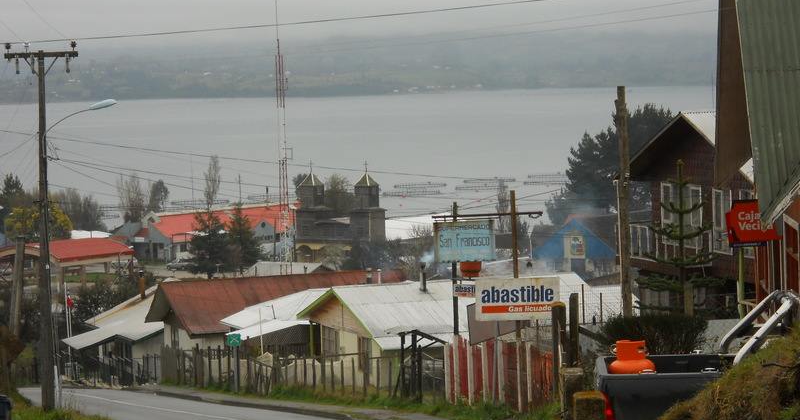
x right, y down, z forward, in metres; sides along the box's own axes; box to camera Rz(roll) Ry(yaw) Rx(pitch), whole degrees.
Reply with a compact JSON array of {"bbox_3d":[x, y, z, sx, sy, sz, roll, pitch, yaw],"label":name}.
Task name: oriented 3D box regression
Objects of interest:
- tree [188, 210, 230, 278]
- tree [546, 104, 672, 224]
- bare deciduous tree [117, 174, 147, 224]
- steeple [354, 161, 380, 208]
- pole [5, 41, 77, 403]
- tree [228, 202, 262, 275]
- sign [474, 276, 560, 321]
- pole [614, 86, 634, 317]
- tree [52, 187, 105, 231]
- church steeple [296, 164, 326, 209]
[{"bbox_3d":[-26.175,4.740,362.000,5.800,9.300,5.600,-1,3,0],"label":"tree"},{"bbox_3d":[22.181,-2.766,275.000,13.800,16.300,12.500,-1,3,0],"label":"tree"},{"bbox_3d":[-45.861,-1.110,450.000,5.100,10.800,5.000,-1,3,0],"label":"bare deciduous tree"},{"bbox_3d":[-4.836,-3.645,392.000,2.850,6.700,2.850,1,4,34],"label":"steeple"},{"bbox_3d":[-9.553,0.445,71.000,2.000,9.950,0.400,-1,3,0],"label":"pole"},{"bbox_3d":[-22.119,4.003,370.000,5.500,10.000,5.400,-1,3,0],"label":"tree"},{"bbox_3d":[2.765,2.094,62.000,2.000,1.030,0.080,-1,3,0],"label":"sign"},{"bbox_3d":[5.380,0.155,63.000,0.280,6.200,0.280,-1,3,0],"label":"pole"},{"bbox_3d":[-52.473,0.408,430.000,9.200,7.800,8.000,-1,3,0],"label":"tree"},{"bbox_3d":[-13.520,-3.701,398.000,2.850,6.700,2.850,1,4,34],"label":"church steeple"}]

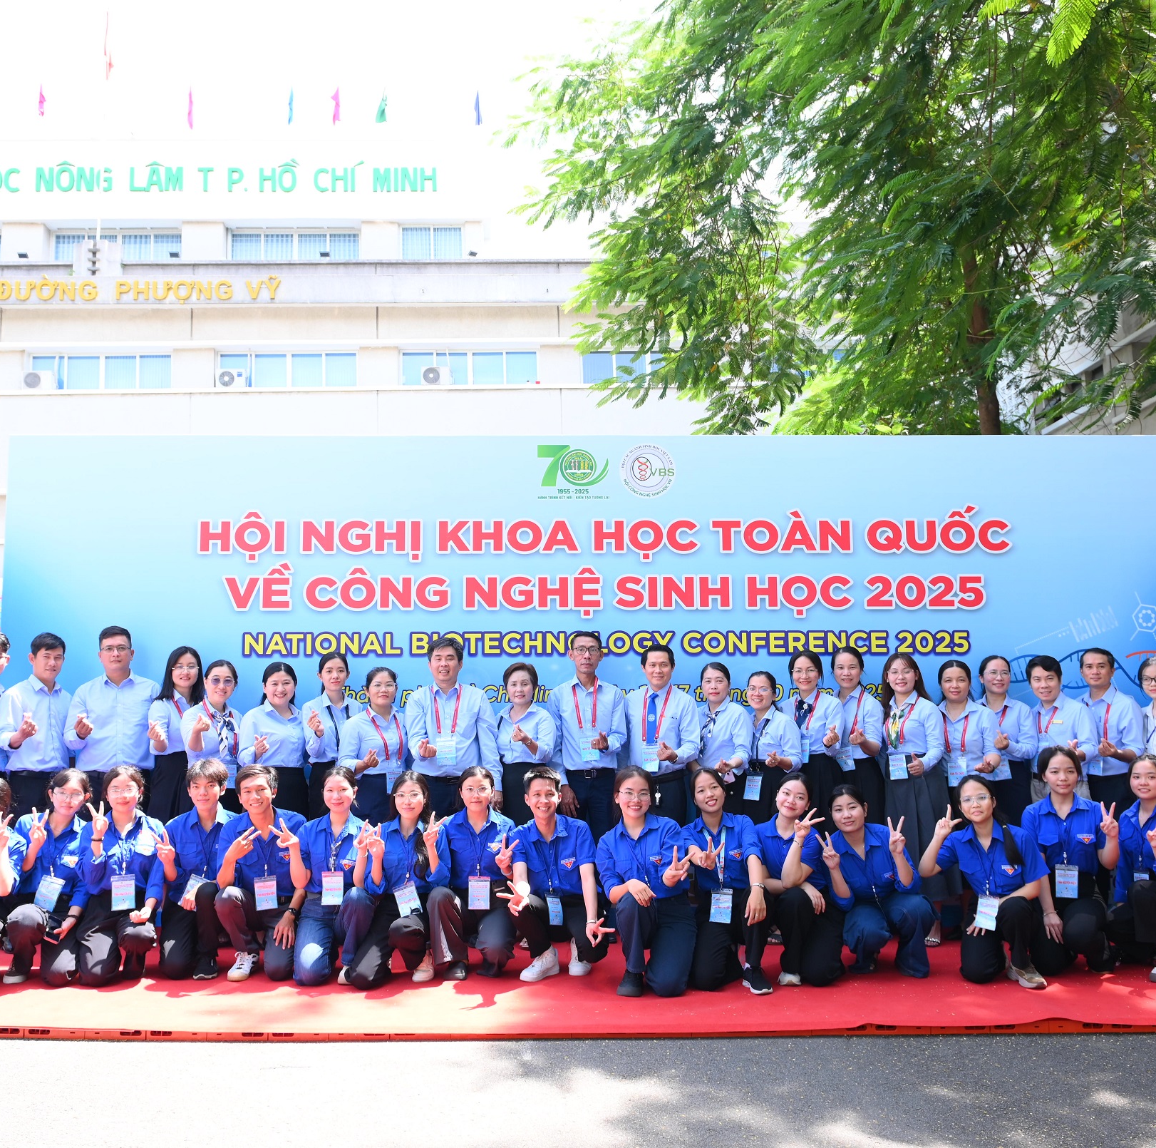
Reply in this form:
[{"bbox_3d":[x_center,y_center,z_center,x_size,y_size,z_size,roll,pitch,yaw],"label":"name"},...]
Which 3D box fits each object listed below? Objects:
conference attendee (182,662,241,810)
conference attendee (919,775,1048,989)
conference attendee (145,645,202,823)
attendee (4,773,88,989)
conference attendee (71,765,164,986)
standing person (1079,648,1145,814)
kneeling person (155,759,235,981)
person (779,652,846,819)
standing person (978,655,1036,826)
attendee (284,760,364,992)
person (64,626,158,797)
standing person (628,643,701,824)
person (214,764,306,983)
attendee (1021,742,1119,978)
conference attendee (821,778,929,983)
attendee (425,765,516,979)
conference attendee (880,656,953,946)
[{"bbox_3d":[-2.012,1.269,6.345,0.420,1.576,0.340,2,-7,-21],"label":"conference attendee"},{"bbox_3d":[2.029,1.492,5.740,0.620,0.958,0.750,-3,-7,14],"label":"conference attendee"},{"bbox_3d":[-2.287,1.240,6.556,0.440,1.666,0.350,2,-8,-20],"label":"conference attendee"},{"bbox_3d":[-2.695,1.495,5.856,0.460,1.008,0.620,1,-7,-18],"label":"attendee"},{"bbox_3d":[-2.332,1.496,5.842,0.480,1.028,0.620,1,-7,-19],"label":"conference attendee"},{"bbox_3d":[3.127,1.248,6.691,0.460,1.624,0.320,-6,-8,38],"label":"standing person"},{"bbox_3d":[-1.965,1.489,5.933,0.460,1.056,0.600,1,-7,-17],"label":"kneeling person"},{"bbox_3d":[1.349,1.269,6.672,0.480,1.631,0.420,-6,-9,33],"label":"person"},{"bbox_3d":[2.497,1.287,6.751,0.470,1.615,0.420,-6,-9,33],"label":"standing person"},{"bbox_3d":[-1.271,1.490,5.812,0.460,1.026,0.620,0,-7,-11],"label":"attendee"},{"bbox_3d":[-2.587,1.174,6.387,0.550,1.778,0.380,2,-7,-21],"label":"person"},{"bbox_3d":[0.509,1.262,6.728,0.460,1.697,0.360,-2,-7,13],"label":"standing person"},{"bbox_3d":[-1.621,1.487,5.845,0.500,1.021,0.650,1,-8,-14],"label":"person"},{"bbox_3d":[2.548,1.452,5.946,0.480,1.102,0.600,-3,-7,19],"label":"attendee"},{"bbox_3d":[1.527,1.546,5.879,0.540,0.921,0.620,-3,-8,14],"label":"conference attendee"},{"bbox_3d":[-0.546,1.484,5.863,0.520,1.004,0.750,0,-7,-8],"label":"attendee"},{"bbox_3d":[1.912,1.247,6.510,0.440,1.599,0.350,-5,-8,33],"label":"conference attendee"}]

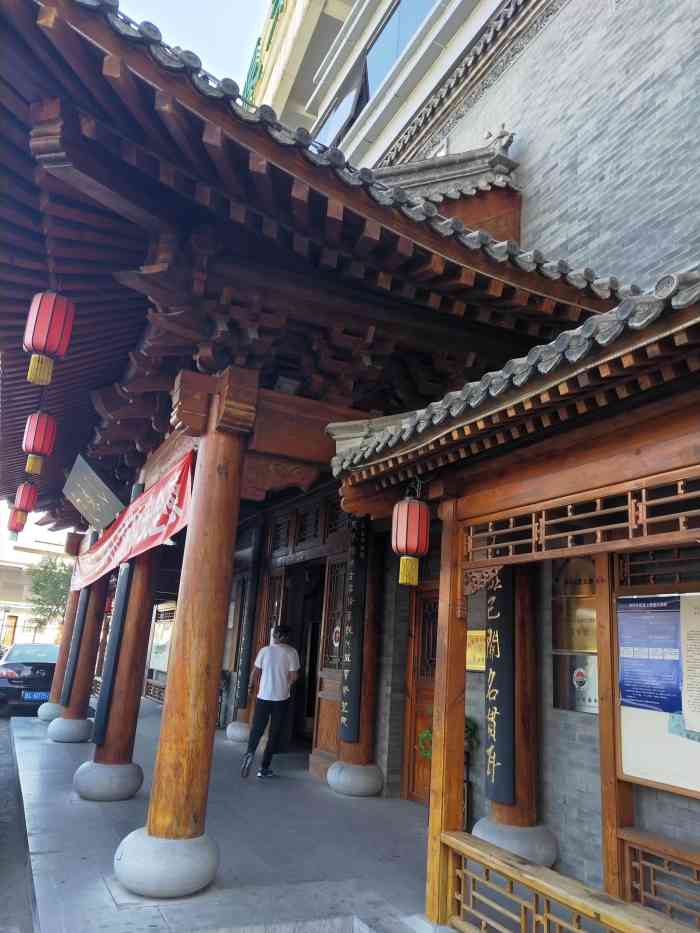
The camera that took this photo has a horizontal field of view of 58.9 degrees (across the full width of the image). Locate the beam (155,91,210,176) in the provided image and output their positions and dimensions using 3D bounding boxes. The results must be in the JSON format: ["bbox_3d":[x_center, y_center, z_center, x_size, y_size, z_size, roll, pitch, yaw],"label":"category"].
[{"bbox_3d":[-0.838,-1.695,3.188,0.080,0.090,0.560,1,-5,8],"label":"beam"}]

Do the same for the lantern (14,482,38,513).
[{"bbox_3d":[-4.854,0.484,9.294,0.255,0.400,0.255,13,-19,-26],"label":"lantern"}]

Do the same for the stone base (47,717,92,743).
[{"bbox_3d":[-3.947,3.707,8.786,0.600,0.340,0.600,13,-19,-26],"label":"stone base"}]

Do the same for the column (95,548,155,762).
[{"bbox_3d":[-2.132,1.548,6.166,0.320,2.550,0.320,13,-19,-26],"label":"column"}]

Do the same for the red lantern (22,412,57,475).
[{"bbox_3d":[-2.968,-0.215,5.906,0.277,0.561,0.277,13,-19,-26],"label":"red lantern"}]

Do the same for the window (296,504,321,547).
[{"bbox_3d":[-0.617,0.877,9.216,0.058,0.569,0.730,13,-19,-26],"label":"window"}]

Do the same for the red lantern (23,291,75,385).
[{"bbox_3d":[-1.959,-0.818,4.002,0.282,0.575,0.282,13,-19,-26],"label":"red lantern"}]

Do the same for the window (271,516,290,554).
[{"bbox_3d":[-1.135,1.127,10.123,0.058,0.569,0.730,13,-19,-26],"label":"window"}]

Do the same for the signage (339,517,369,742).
[{"bbox_3d":[0.029,1.780,6.998,0.120,2.460,0.340,13,-19,-26],"label":"signage"}]

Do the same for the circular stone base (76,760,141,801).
[{"bbox_3d":[-2.281,2.964,5.897,0.625,0.296,0.625,13,-19,-26],"label":"circular stone base"}]

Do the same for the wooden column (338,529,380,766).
[{"bbox_3d":[0.177,1.826,7.181,0.339,2.949,0.339,13,-19,-26],"label":"wooden column"}]

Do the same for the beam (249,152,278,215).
[{"bbox_3d":[-0.474,-1.539,3.404,0.080,0.090,0.500,4,-2,-1],"label":"beam"}]

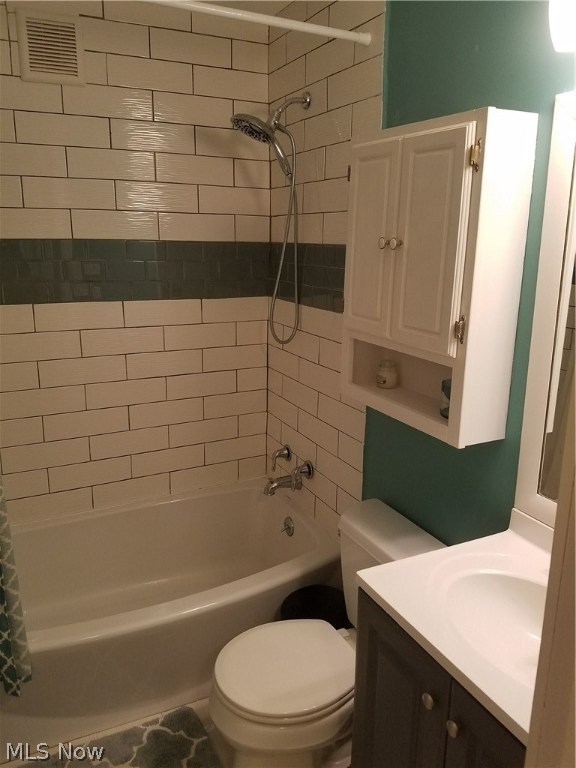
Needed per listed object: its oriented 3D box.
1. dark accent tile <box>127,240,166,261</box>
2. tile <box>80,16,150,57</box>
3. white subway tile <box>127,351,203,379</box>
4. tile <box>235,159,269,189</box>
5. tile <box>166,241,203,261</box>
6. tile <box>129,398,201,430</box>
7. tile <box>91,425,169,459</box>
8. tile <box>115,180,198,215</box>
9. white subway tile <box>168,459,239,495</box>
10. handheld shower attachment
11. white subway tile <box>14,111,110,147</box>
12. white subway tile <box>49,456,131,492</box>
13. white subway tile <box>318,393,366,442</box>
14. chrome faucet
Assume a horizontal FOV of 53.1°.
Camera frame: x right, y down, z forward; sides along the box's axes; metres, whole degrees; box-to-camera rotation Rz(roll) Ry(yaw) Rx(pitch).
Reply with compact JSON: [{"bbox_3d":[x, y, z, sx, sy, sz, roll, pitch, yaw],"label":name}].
[{"bbox_3d":[-0.541,-0.510,2.202,0.148,0.072,0.010,-7,16,-26],"label":"dark accent tile"},{"bbox_3d":[-0.603,-1.176,1.953,0.270,0.101,0.010,-6,16,-25],"label":"tile"},{"bbox_3d":[-0.484,-0.079,2.273,0.302,0.099,0.010,-7,16,-26],"label":"white subway tile"},{"bbox_3d":[-0.147,-0.844,2.317,0.145,0.102,0.010,-7,16,-26],"label":"tile"},{"bbox_3d":[-0.407,-0.526,2.267,0.147,0.072,0.010,-7,16,-26],"label":"tile"},{"bbox_3d":[-0.493,0.120,2.354,0.304,0.101,0.010,-6,16,-25],"label":"tile"},{"bbox_3d":[-0.642,0.239,2.350,0.310,0.102,0.010,-7,16,-26],"label":"tile"},{"bbox_3d":[-0.482,-0.692,2.138,0.306,0.101,0.010,-7,16,-26],"label":"tile"},{"bbox_3d":[-0.365,0.409,2.538,0.310,0.102,0.010,-7,16,-26],"label":"white subway tile"},{"bbox_3d":[-0.066,-0.560,2.013,0.286,0.870,0.145,-7,16,-26],"label":"handheld shower attachment"},{"bbox_3d":[-0.796,-0.902,2.052,0.322,0.106,0.010,-7,16,-26],"label":"white subway tile"},{"bbox_3d":[-0.761,0.346,2.242,0.302,0.099,0.010,-7,16,-26],"label":"white subway tile"},{"bbox_3d":[0.182,0.113,2.001,0.010,0.101,0.298,-7,16,-26],"label":"white subway tile"},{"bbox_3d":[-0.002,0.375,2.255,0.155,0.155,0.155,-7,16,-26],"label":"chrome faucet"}]

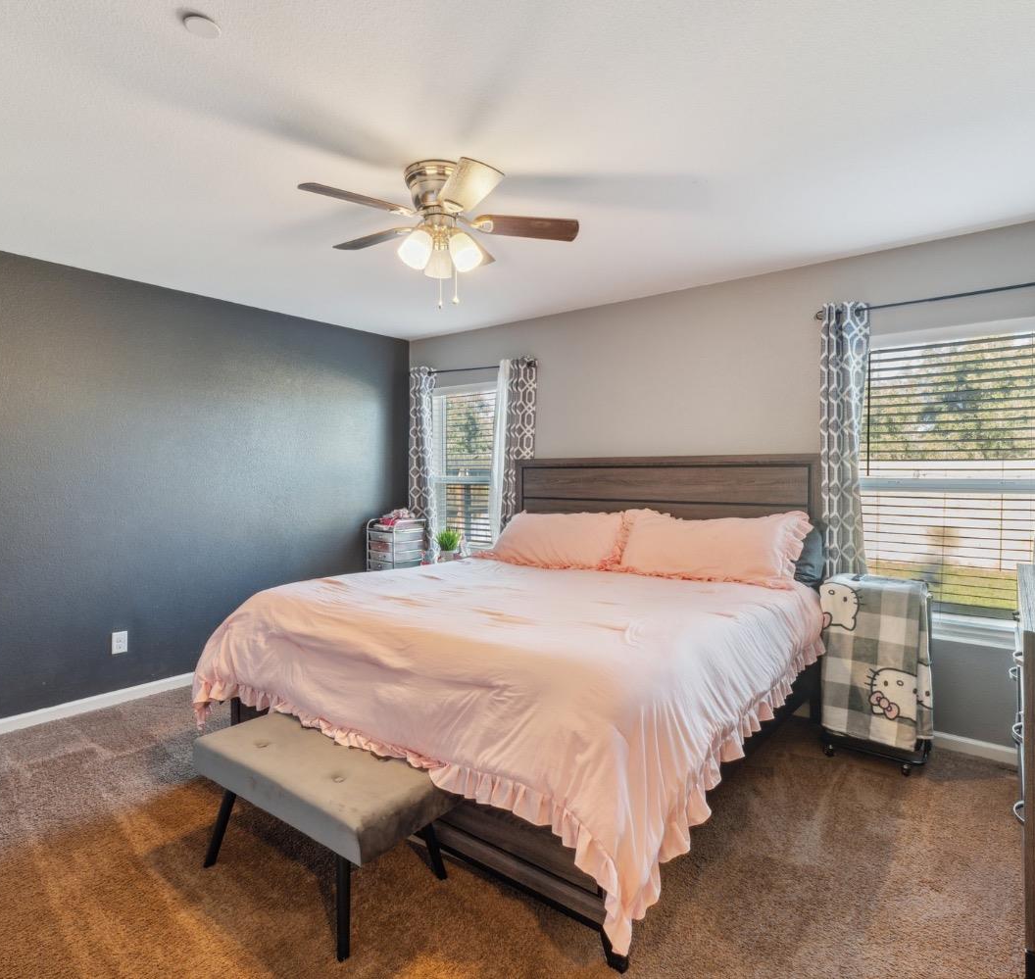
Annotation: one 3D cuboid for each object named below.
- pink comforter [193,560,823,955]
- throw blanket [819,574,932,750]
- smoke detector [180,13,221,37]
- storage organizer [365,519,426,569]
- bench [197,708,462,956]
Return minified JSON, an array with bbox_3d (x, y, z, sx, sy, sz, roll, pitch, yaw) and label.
[{"bbox_3d":[-0.005,0.783,2.884,2.230,0.720,1.980,1,1,38],"label":"pink comforter"},{"bbox_3d":[1.668,0.772,2.854,0.435,0.710,0.350,1,1,38],"label":"throw blanket"},{"bbox_3d":[-0.795,-1.161,1.543,0.086,0.030,0.086,0,1,0],"label":"smoke detector"},{"bbox_3d":[-0.910,0.718,4.805,0.340,0.970,0.380,1,1,38],"label":"storage organizer"},{"bbox_3d":[-0.632,1.052,2.008,0.875,0.415,0.440,1,1,38],"label":"bench"}]

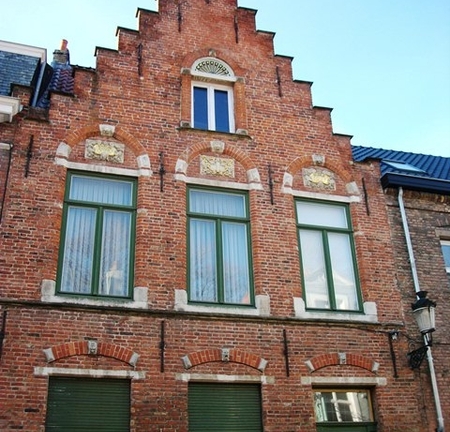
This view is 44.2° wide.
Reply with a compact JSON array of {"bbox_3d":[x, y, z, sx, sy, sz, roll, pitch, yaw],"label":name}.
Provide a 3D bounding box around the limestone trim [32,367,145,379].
[{"bbox_3d":[-1.899,2.248,7.873,1.539,0.133,0.120,6,-27,-17],"label":"limestone trim"}]

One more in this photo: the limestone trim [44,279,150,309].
[{"bbox_3d":[-1.951,1.212,8.358,1.560,0.358,0.160,6,-27,-17],"label":"limestone trim"}]

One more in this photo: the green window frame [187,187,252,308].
[{"bbox_3d":[-0.089,0.522,9.815,1.200,2.243,0.110,7,-28,-18],"label":"green window frame"}]

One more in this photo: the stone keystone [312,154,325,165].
[{"bbox_3d":[1.867,-1.086,11.199,0.291,0.250,0.130,7,-28,-18],"label":"stone keystone"}]

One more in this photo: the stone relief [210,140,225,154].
[{"bbox_3d":[-0.156,-1.233,10.180,0.274,0.261,0.140,6,-27,-17],"label":"stone relief"}]

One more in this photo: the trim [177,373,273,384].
[{"bbox_3d":[0.008,2.481,8.427,1.561,0.128,0.120,6,-27,-17],"label":"trim"}]

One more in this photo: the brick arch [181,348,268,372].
[{"bbox_3d":[-0.003,2.290,8.825,1.433,0.377,0.110,7,-28,-18],"label":"brick arch"}]

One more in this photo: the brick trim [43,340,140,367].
[{"bbox_3d":[-1.914,1.982,7.988,1.338,0.348,0.120,6,-27,-17],"label":"brick trim"}]

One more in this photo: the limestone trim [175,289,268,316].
[{"bbox_3d":[-0.050,1.475,9.242,1.653,0.364,0.160,7,-28,-18],"label":"limestone trim"}]

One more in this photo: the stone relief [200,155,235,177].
[{"bbox_3d":[-0.145,-0.869,9.992,0.636,0.410,0.080,6,-27,-17],"label":"stone relief"}]

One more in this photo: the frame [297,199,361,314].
[{"bbox_3d":[1.847,0.699,10.064,1.154,2.173,0.100,6,-27,-17],"label":"frame"}]

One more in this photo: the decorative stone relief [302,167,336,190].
[{"bbox_3d":[1.857,-0.722,11.027,0.719,0.460,0.080,7,-28,-18],"label":"decorative stone relief"}]

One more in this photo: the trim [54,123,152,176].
[{"bbox_3d":[-2.044,-1.128,9.477,1.574,0.960,0.140,6,-27,-17],"label":"trim"}]

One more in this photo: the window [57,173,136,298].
[{"bbox_3d":[-2.077,0.308,9.171,1.196,2.222,0.110,7,-28,-18],"label":"window"}]

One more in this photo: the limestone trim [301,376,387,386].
[{"bbox_3d":[1.985,2.787,9.336,1.626,0.134,0.130,7,-28,-18],"label":"limestone trim"}]

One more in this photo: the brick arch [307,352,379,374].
[{"bbox_3d":[1.992,2.521,9.462,1.431,0.369,0.110,7,-28,-18],"label":"brick arch"}]

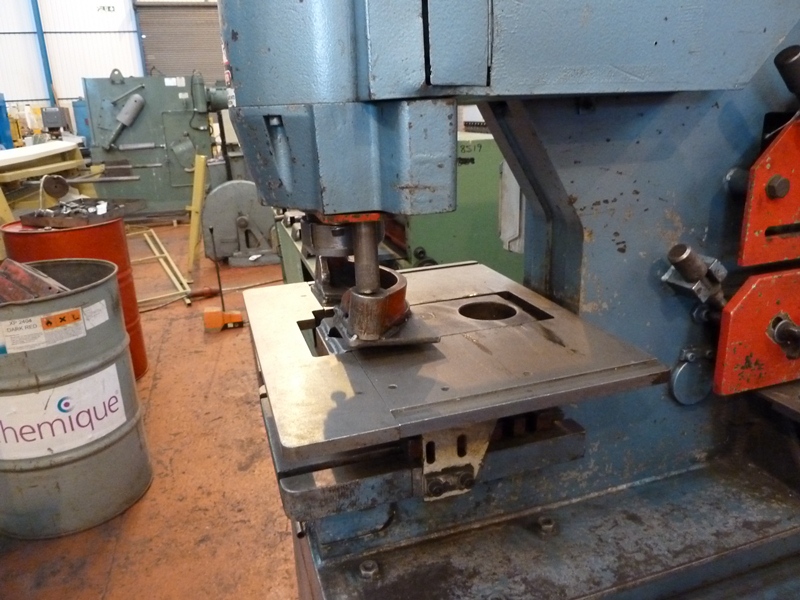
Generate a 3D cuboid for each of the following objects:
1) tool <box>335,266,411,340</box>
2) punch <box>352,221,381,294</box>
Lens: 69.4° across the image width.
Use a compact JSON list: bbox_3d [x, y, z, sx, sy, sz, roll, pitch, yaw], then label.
[{"bbox_3d":[-0.049,0.002,1.169,0.151,0.084,0.210,-8,19,-20],"label":"tool"},{"bbox_3d":[-0.062,-0.082,1.073,0.045,0.137,0.045,-1,18,0],"label":"punch"}]

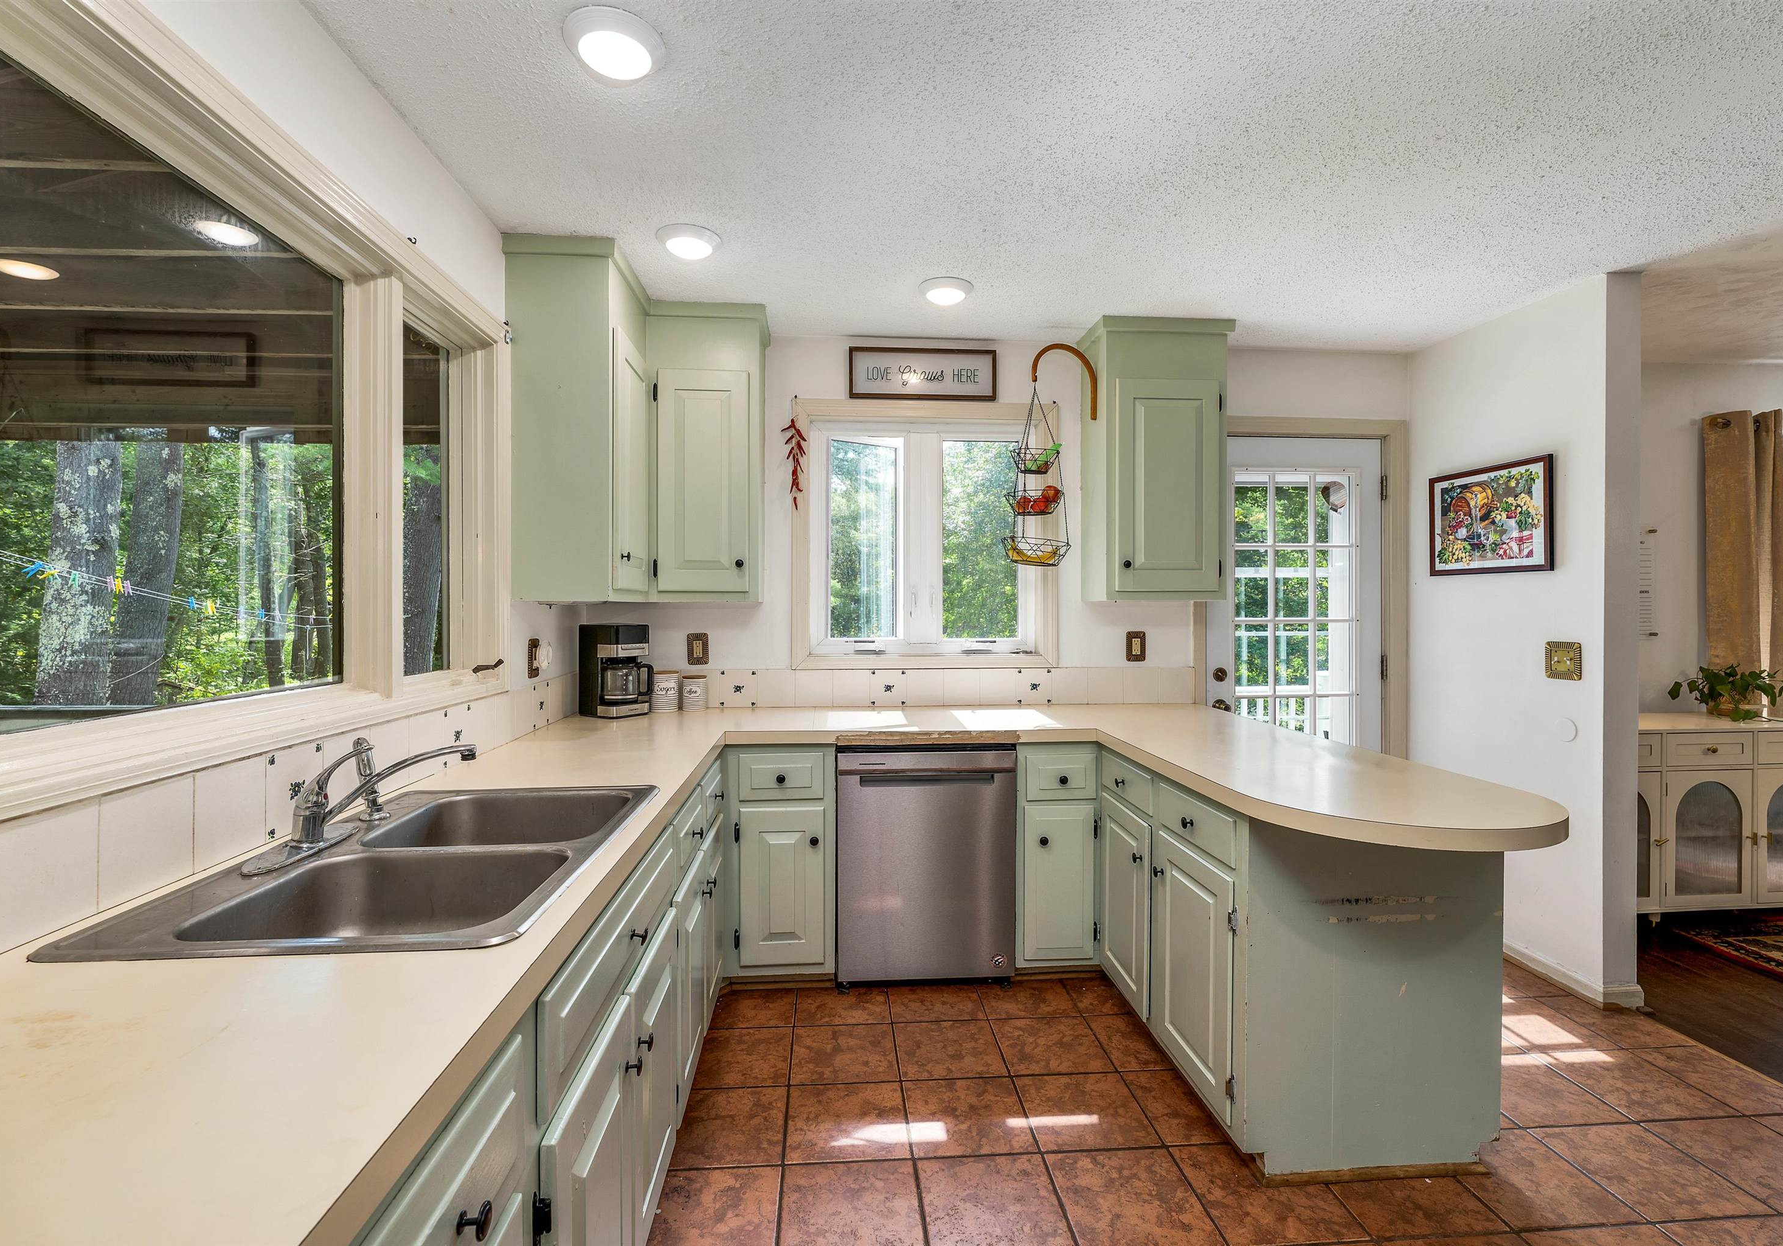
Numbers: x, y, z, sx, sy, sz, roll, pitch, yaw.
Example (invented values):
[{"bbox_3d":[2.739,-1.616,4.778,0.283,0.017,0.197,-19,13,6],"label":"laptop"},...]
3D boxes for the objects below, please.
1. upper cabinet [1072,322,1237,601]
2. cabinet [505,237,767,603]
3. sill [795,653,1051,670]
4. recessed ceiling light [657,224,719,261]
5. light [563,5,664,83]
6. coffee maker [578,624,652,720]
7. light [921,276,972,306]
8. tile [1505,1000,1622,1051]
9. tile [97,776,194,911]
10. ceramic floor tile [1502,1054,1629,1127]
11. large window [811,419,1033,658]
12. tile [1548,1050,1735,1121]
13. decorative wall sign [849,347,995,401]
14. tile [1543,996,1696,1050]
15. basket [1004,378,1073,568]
[{"bbox_3d":[1.063,-0.634,3.175,0.530,1.087,0.335,0,1,-4],"label":"upper cabinet"},{"bbox_3d":[-0.810,-0.619,2.759,0.710,1.086,0.807,0,1,-4],"label":"cabinet"},{"bbox_3d":[0.143,0.159,3.279,1.110,0.072,0.080,0,1,-4],"label":"sill"},{"bbox_3d":[-0.611,-1.145,2.354,0.196,0.025,0.196,0,1,-4],"label":"recessed ceiling light"},{"bbox_3d":[-0.551,-1.137,1.543,0.196,0.025,0.196,0,1,-4],"label":"light"},{"bbox_3d":[-1.076,0.182,3.041,0.240,0.348,0.180,1,1,36],"label":"coffee maker"},{"bbox_3d":[0.191,-1.153,2.718,0.188,0.033,0.188,0,1,-4],"label":"light"},{"bbox_3d":[2.031,1.277,2.466,0.303,0.010,0.303,0,1,-4],"label":"tile"},{"bbox_3d":[-1.082,0.313,1.131,0.008,0.154,0.153,0,1,-4],"label":"tile"},{"bbox_3d":[1.744,1.281,2.135,0.303,0.010,0.303,0,1,-4],"label":"ceramic floor tile"},{"bbox_3d":[0.138,-0.350,3.294,0.955,0.995,0.100,0,1,-4],"label":"large window"},{"bbox_3d":[2.054,1.281,2.158,0.303,0.010,0.303,0,1,-4],"label":"tile"},{"bbox_3d":[0.132,-1.022,3.215,0.607,0.205,0.025,0,1,-4],"label":"decorative wall sign"},{"bbox_3d":[2.316,1.285,2.510,0.240,0.010,0.308,0,1,-4],"label":"tile"},{"bbox_3d":[0.591,-0.597,3.115,0.281,0.760,0.281,0,1,-4],"label":"basket"}]

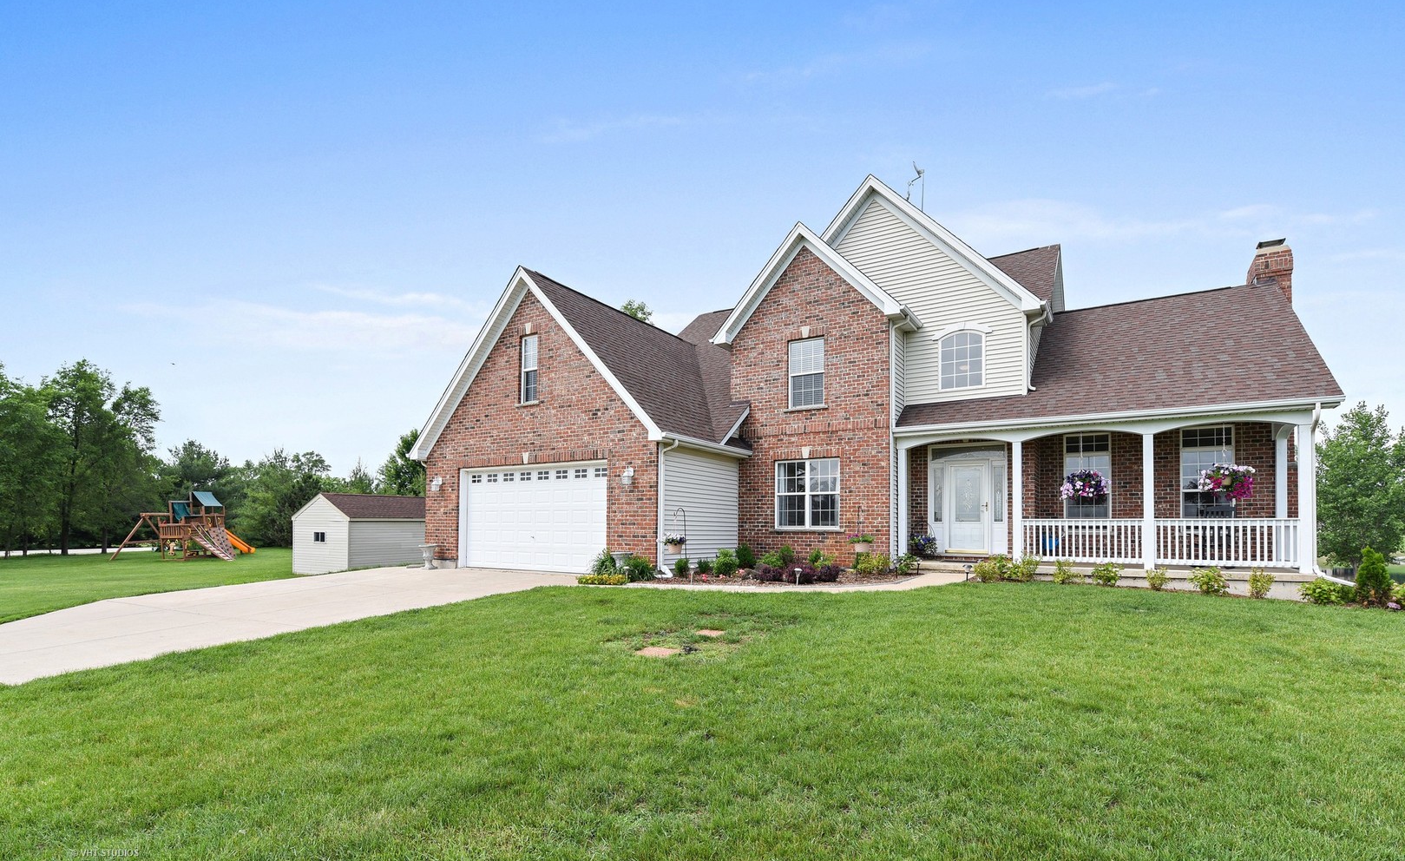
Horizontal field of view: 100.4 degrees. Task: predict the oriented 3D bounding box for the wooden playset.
[{"bbox_3d":[-28.000,5.120,31.900,5.000,3.600,4.300,2,-5,-20],"label":"wooden playset"}]

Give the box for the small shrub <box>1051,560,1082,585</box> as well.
[{"bbox_3d":[6.638,2.576,10.650,0.490,0.430,0.460,-3,-5,32],"label":"small shrub"}]

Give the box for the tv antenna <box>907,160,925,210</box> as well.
[{"bbox_3d":[6.109,-6.978,16.800,0.550,1.450,0.500,0,-4,6],"label":"tv antenna"}]

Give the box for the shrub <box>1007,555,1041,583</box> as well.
[{"bbox_3d":[6.661,2.882,12.150,0.620,0.590,0.580,-2,-5,29],"label":"shrub"}]

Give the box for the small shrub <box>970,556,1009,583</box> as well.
[{"bbox_3d":[6.114,2.941,12.450,0.700,0.570,0.640,-2,-5,29],"label":"small shrub"}]

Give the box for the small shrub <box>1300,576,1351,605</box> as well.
[{"bbox_3d":[9.946,2.551,9.350,0.560,0.430,0.620,4,-6,-43],"label":"small shrub"}]

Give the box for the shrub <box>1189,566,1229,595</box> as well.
[{"bbox_3d":[9.256,2.749,10.700,0.580,0.540,0.550,-2,-5,29],"label":"shrub"}]

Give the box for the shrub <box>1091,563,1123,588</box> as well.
[{"bbox_3d":[7.909,2.834,11.450,0.550,0.500,0.520,-2,-5,29],"label":"shrub"}]

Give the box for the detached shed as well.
[{"bbox_3d":[-12.880,4.040,23.250,3.800,2.950,4.400,-3,-5,31],"label":"detached shed"}]

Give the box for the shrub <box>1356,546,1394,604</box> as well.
[{"bbox_3d":[10.792,2.335,9.400,0.450,0.890,0.450,4,-6,-41],"label":"shrub"}]

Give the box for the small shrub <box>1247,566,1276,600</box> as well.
[{"bbox_3d":[9.922,2.711,10.400,0.400,0.560,0.400,-2,-5,29],"label":"small shrub"}]

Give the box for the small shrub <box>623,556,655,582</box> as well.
[{"bbox_3d":[-1.359,2.965,12.500,0.660,0.580,0.620,0,-4,0],"label":"small shrub"}]

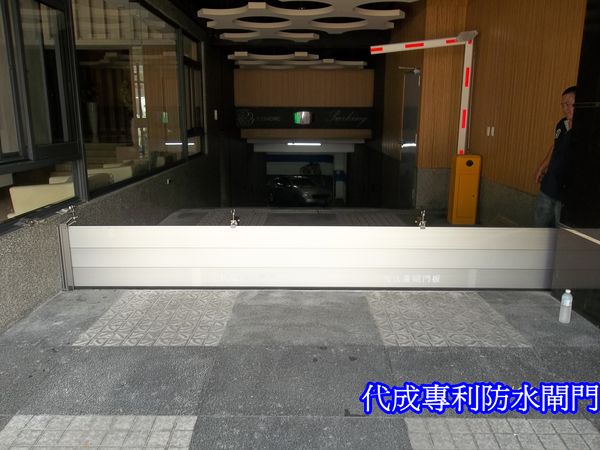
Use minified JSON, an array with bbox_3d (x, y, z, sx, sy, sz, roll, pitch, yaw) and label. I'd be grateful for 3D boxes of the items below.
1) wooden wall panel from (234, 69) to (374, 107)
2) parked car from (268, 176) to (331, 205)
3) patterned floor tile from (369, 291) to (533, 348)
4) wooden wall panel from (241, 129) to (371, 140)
[{"bbox_3d":[0.108,-3.364,11.490,3.400,0.892,0.050,0,13,0],"label":"wooden wall panel"},{"bbox_3d":[-0.040,-2.031,27.000,1.800,1.460,4.600,-7,15,-27],"label":"parked car"},{"bbox_3d":[1.037,0.695,3.529,0.961,0.020,0.959,0,13,0],"label":"patterned floor tile"},{"bbox_3d":[0.158,-2.385,12.317,3.388,0.304,0.050,0,13,0],"label":"wooden wall panel"}]

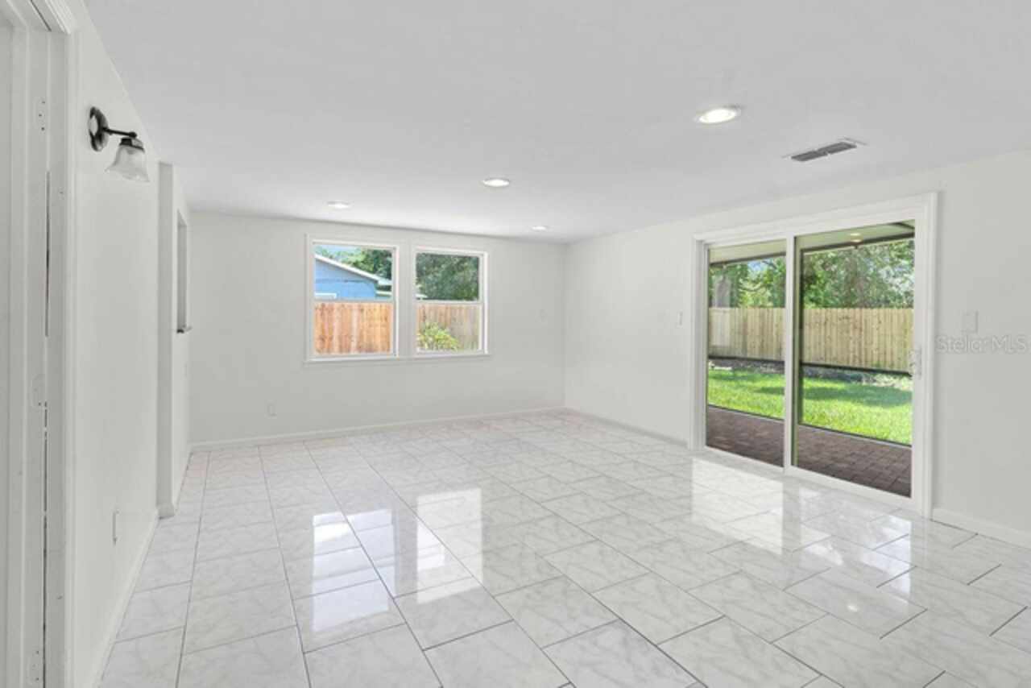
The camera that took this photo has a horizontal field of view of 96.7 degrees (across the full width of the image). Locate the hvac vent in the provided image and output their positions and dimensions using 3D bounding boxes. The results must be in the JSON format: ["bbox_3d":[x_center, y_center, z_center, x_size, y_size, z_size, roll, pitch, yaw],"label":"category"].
[{"bbox_3d":[1.870,-1.172,2.786,0.185,0.025,0.340,-1,2,-32],"label":"hvac vent"}]

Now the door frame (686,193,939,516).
[{"bbox_3d":[2.270,0.051,3.847,0.120,2.140,1.890,-1,2,-32],"label":"door frame"}]

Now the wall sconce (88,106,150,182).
[{"bbox_3d":[-1.414,-0.715,1.647,0.155,0.225,0.135,-1,2,-32],"label":"wall sconce"}]

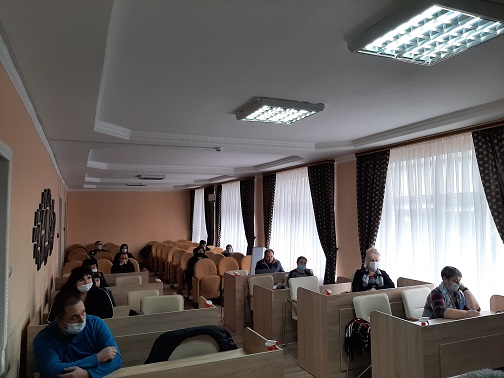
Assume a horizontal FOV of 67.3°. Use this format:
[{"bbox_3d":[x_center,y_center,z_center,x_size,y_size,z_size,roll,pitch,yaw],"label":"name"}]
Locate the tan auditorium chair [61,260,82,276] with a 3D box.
[{"bbox_3d":[-3.378,1.889,7.228,0.530,0.970,0.470,2,-4,-24],"label":"tan auditorium chair"}]

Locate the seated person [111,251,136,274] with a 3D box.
[{"bbox_3d":[-2.398,1.775,7.094,0.560,1.160,0.750,1,-4,-24],"label":"seated person"}]

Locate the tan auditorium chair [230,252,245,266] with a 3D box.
[{"bbox_3d":[-0.319,2.008,9.042,0.560,0.940,0.550,0,-4,-24],"label":"tan auditorium chair"}]

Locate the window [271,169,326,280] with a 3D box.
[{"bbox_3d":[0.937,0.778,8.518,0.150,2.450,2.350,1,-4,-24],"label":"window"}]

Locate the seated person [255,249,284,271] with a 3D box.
[{"bbox_3d":[0.343,1.697,6.925,0.580,1.220,0.750,1,-4,-24],"label":"seated person"}]

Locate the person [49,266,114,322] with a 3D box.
[{"bbox_3d":[-1.577,1.343,3.505,0.580,1.200,0.750,2,-4,-24],"label":"person"}]

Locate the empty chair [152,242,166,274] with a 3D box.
[{"bbox_3d":[-2.888,2.236,12.231,0.560,0.940,0.550,0,-4,-24],"label":"empty chair"}]

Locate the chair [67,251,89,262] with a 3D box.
[{"bbox_3d":[-4.310,2.060,9.346,0.550,0.910,0.550,1,-4,-24],"label":"chair"}]

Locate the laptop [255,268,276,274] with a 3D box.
[{"bbox_3d":[0.238,1.501,6.679,0.370,0.220,0.290,2,-4,-24],"label":"laptop"}]

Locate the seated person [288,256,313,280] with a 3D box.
[{"bbox_3d":[0.853,1.702,6.168,0.520,1.180,0.720,0,-4,-24],"label":"seated person"}]

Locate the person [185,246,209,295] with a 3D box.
[{"bbox_3d":[-1.122,1.858,8.277,0.520,1.180,0.750,0,-4,-24],"label":"person"}]

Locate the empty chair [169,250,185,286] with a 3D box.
[{"bbox_3d":[-1.791,2.057,9.764,0.550,0.910,0.550,1,-4,-24],"label":"empty chair"}]

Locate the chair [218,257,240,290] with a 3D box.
[{"bbox_3d":[-0.404,1.933,8.067,0.550,0.910,0.550,1,-4,-24],"label":"chair"}]

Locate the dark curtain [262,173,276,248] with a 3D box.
[{"bbox_3d":[0.437,0.991,8.655,0.170,2.750,0.620,0,-4,-24],"label":"dark curtain"}]

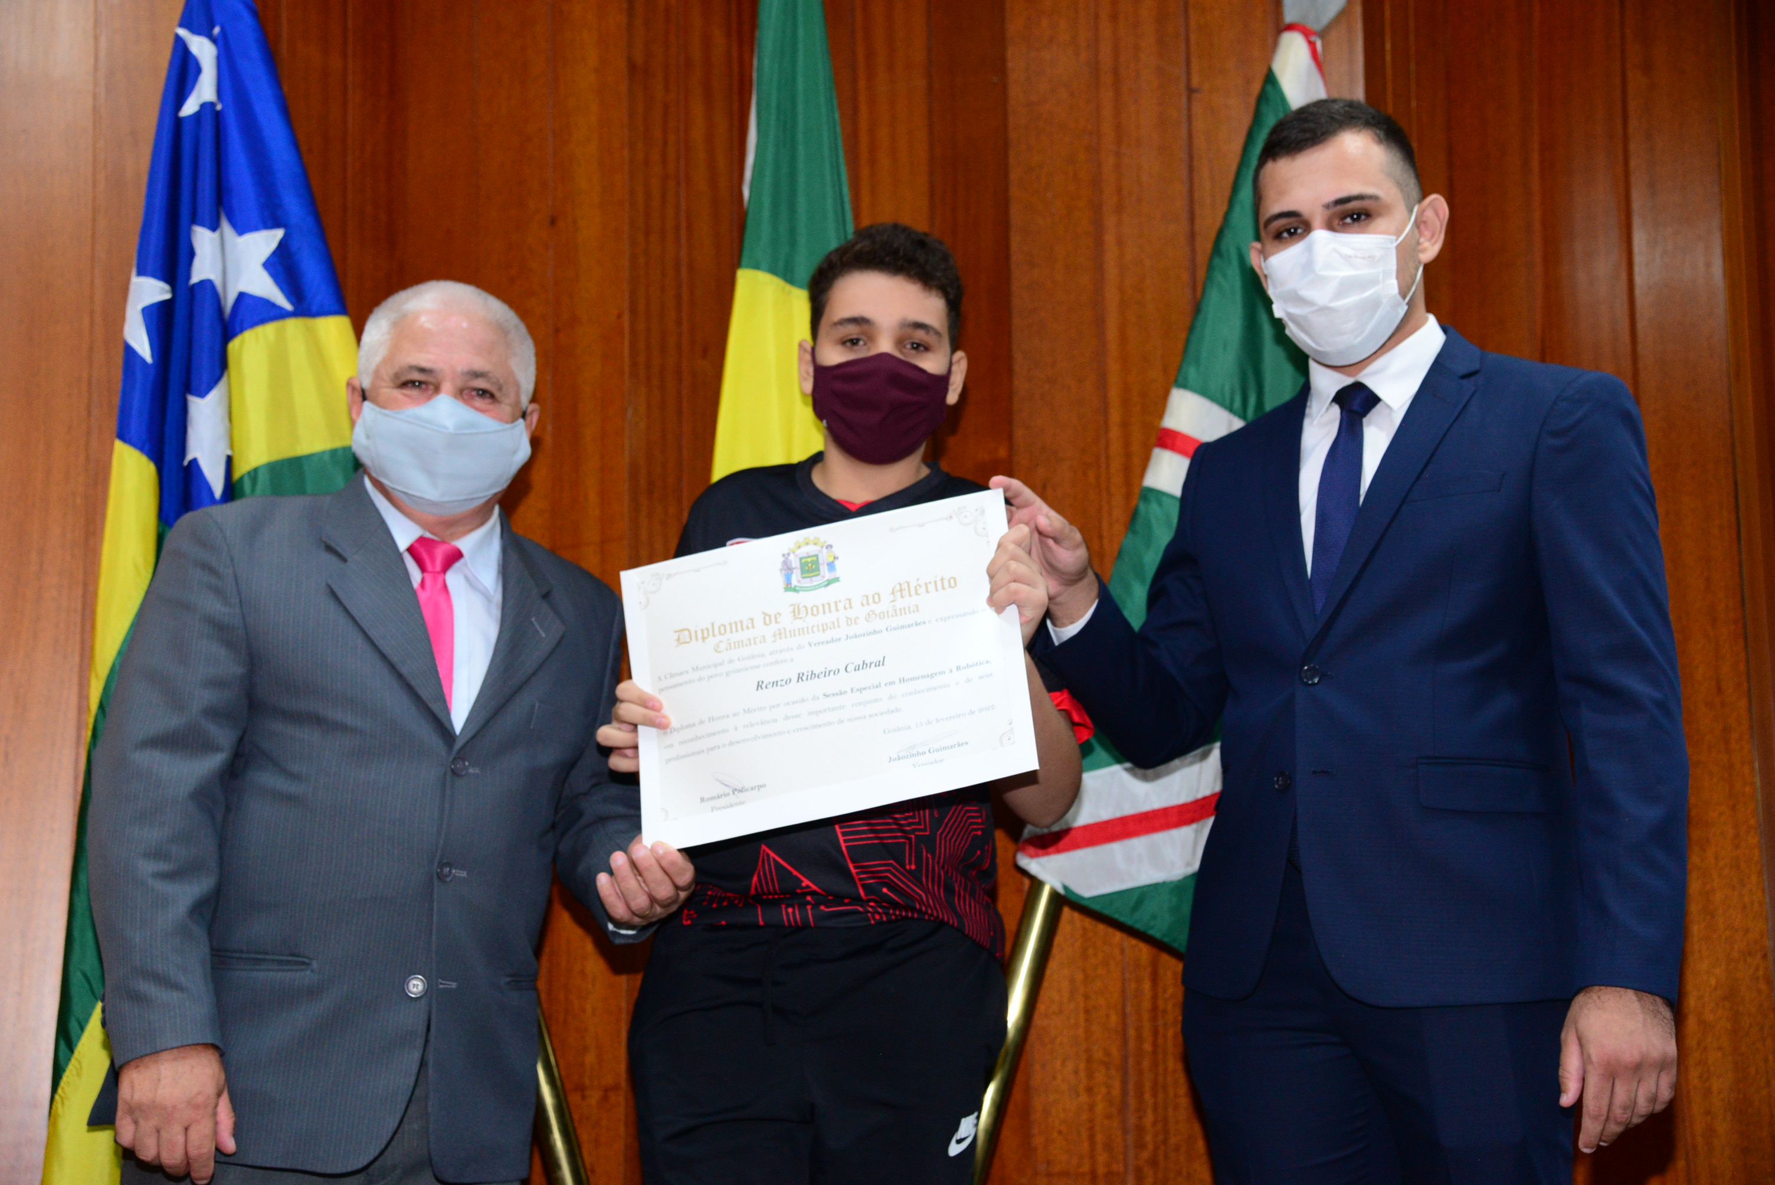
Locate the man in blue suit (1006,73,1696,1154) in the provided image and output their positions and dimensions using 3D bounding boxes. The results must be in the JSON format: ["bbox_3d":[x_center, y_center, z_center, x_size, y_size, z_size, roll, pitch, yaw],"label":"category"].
[{"bbox_3d":[0.422,0.342,2.358,0.540,1.740,0.580,-7,-10,38],"label":"man in blue suit"}]

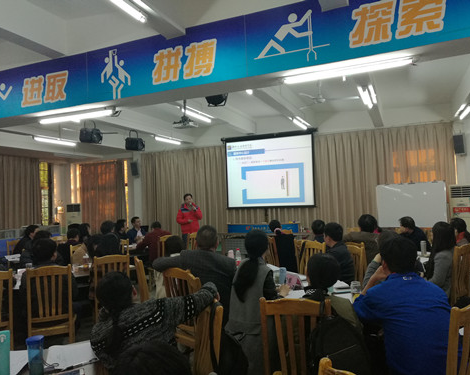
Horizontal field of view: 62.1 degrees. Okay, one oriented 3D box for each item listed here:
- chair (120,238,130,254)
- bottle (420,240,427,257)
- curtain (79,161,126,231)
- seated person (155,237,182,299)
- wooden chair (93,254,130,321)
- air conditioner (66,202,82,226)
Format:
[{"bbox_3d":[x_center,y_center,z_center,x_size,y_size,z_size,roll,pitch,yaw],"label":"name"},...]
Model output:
[{"bbox_3d":[-2.052,1.400,6.950,0.430,0.980,0.500,-2,-2,-5],"label":"chair"},{"bbox_3d":[2.568,0.827,5.323,0.073,0.195,0.073,-3,-2,24],"label":"bottle"},{"bbox_3d":[-3.947,0.656,11.618,1.580,2.880,0.160,-4,-2,22],"label":"curtain"},{"bbox_3d":[-0.590,1.133,4.150,0.480,1.220,0.660,-4,-2,37],"label":"seated person"},{"bbox_3d":[-1.507,1.316,4.719,0.440,1.025,0.520,-1,-2,-26],"label":"wooden chair"},{"bbox_3d":[-4.919,1.367,11.900,0.500,1.740,0.340,-2,-2,-22],"label":"air conditioner"}]

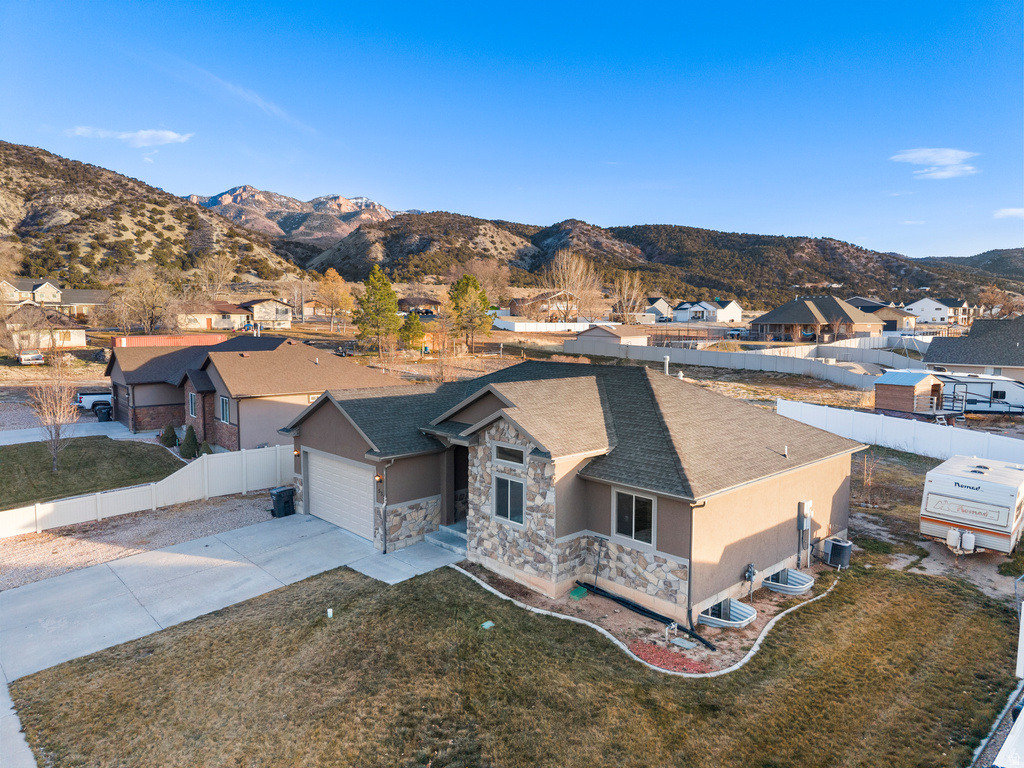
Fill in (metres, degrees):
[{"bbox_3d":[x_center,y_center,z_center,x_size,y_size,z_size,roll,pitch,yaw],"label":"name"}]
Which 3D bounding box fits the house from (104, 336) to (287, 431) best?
[{"bbox_3d":[-19.674,-0.343,48.633,12.500,5.700,11.700,-4,7,-38],"label":"house"}]

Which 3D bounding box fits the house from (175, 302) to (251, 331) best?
[{"bbox_3d":[-57.964,-13.211,139.089,14.200,5.298,9.400,-1,5,-19],"label":"house"}]

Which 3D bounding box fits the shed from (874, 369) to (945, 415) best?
[{"bbox_3d":[28.579,0.550,51.119,3.400,2.650,3.100,-3,6,-30],"label":"shed"}]

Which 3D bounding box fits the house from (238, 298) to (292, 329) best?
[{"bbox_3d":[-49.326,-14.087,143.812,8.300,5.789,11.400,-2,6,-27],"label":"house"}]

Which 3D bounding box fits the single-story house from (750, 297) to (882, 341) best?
[{"bbox_3d":[55.199,-11.811,127.959,14.000,7.904,18.000,-4,7,-43],"label":"single-story house"}]

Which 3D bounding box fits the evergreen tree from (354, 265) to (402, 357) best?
[{"bbox_3d":[-16.260,-8.989,87.457,6.100,11.340,6.100,0,5,0],"label":"evergreen tree"}]

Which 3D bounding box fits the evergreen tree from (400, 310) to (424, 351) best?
[{"bbox_3d":[-13.425,-7.135,94.769,3.500,5.192,3.500,0,5,-8],"label":"evergreen tree"}]

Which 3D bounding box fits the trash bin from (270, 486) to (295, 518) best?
[{"bbox_3d":[-8.596,4.331,26.525,0.800,1.080,0.720,5,7,40],"label":"trash bin"}]

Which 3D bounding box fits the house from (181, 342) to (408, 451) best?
[{"bbox_3d":[-13.100,0.155,43.920,11.500,5.700,8.300,-4,7,-38],"label":"house"}]

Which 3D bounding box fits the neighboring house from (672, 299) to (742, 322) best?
[{"bbox_3d":[53.150,-19.597,191.684,12.400,5.915,13.000,-4,7,-43],"label":"neighboring house"}]

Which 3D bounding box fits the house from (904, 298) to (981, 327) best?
[{"bbox_3d":[133.281,-22.454,220.385,24.000,7.700,14.000,-4,7,-37],"label":"house"}]

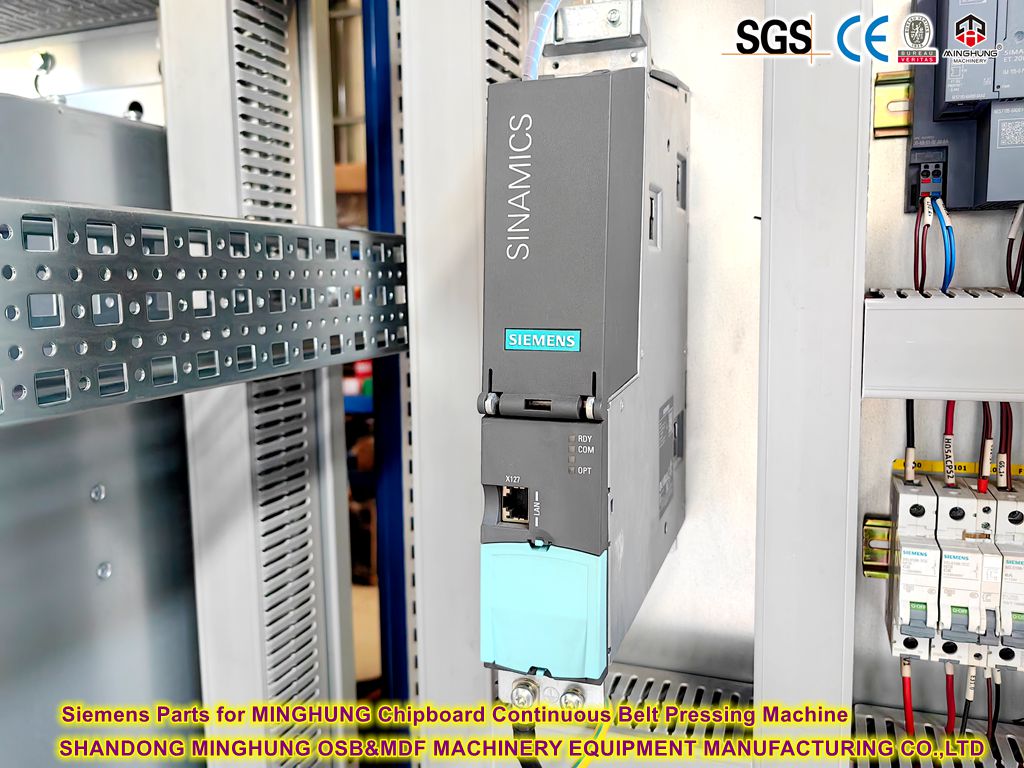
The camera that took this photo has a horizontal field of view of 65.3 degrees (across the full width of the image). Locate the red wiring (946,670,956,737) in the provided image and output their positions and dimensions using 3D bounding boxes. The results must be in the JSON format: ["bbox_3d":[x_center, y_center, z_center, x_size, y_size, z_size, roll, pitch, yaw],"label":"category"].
[{"bbox_3d":[0.246,0.180,0.449,0.005,0.041,0.005,-3,12,20],"label":"red wiring"}]

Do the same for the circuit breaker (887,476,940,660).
[{"bbox_3d":[0.217,0.102,0.433,0.018,0.090,0.072,2,8,20],"label":"circuit breaker"}]

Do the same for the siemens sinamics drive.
[{"bbox_3d":[0.044,-0.023,0.382,0.051,0.252,0.209,2,8,20],"label":"siemens sinamics drive"}]

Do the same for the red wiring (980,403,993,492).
[{"bbox_3d":[0.246,0.033,0.415,0.005,0.047,0.006,2,8,20],"label":"red wiring"}]

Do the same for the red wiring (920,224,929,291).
[{"bbox_3d":[0.212,-0.065,0.411,0.004,0.033,0.005,2,8,20],"label":"red wiring"}]

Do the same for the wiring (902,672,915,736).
[{"bbox_3d":[0.226,0.184,0.455,0.005,0.039,0.005,-6,8,21],"label":"wiring"}]

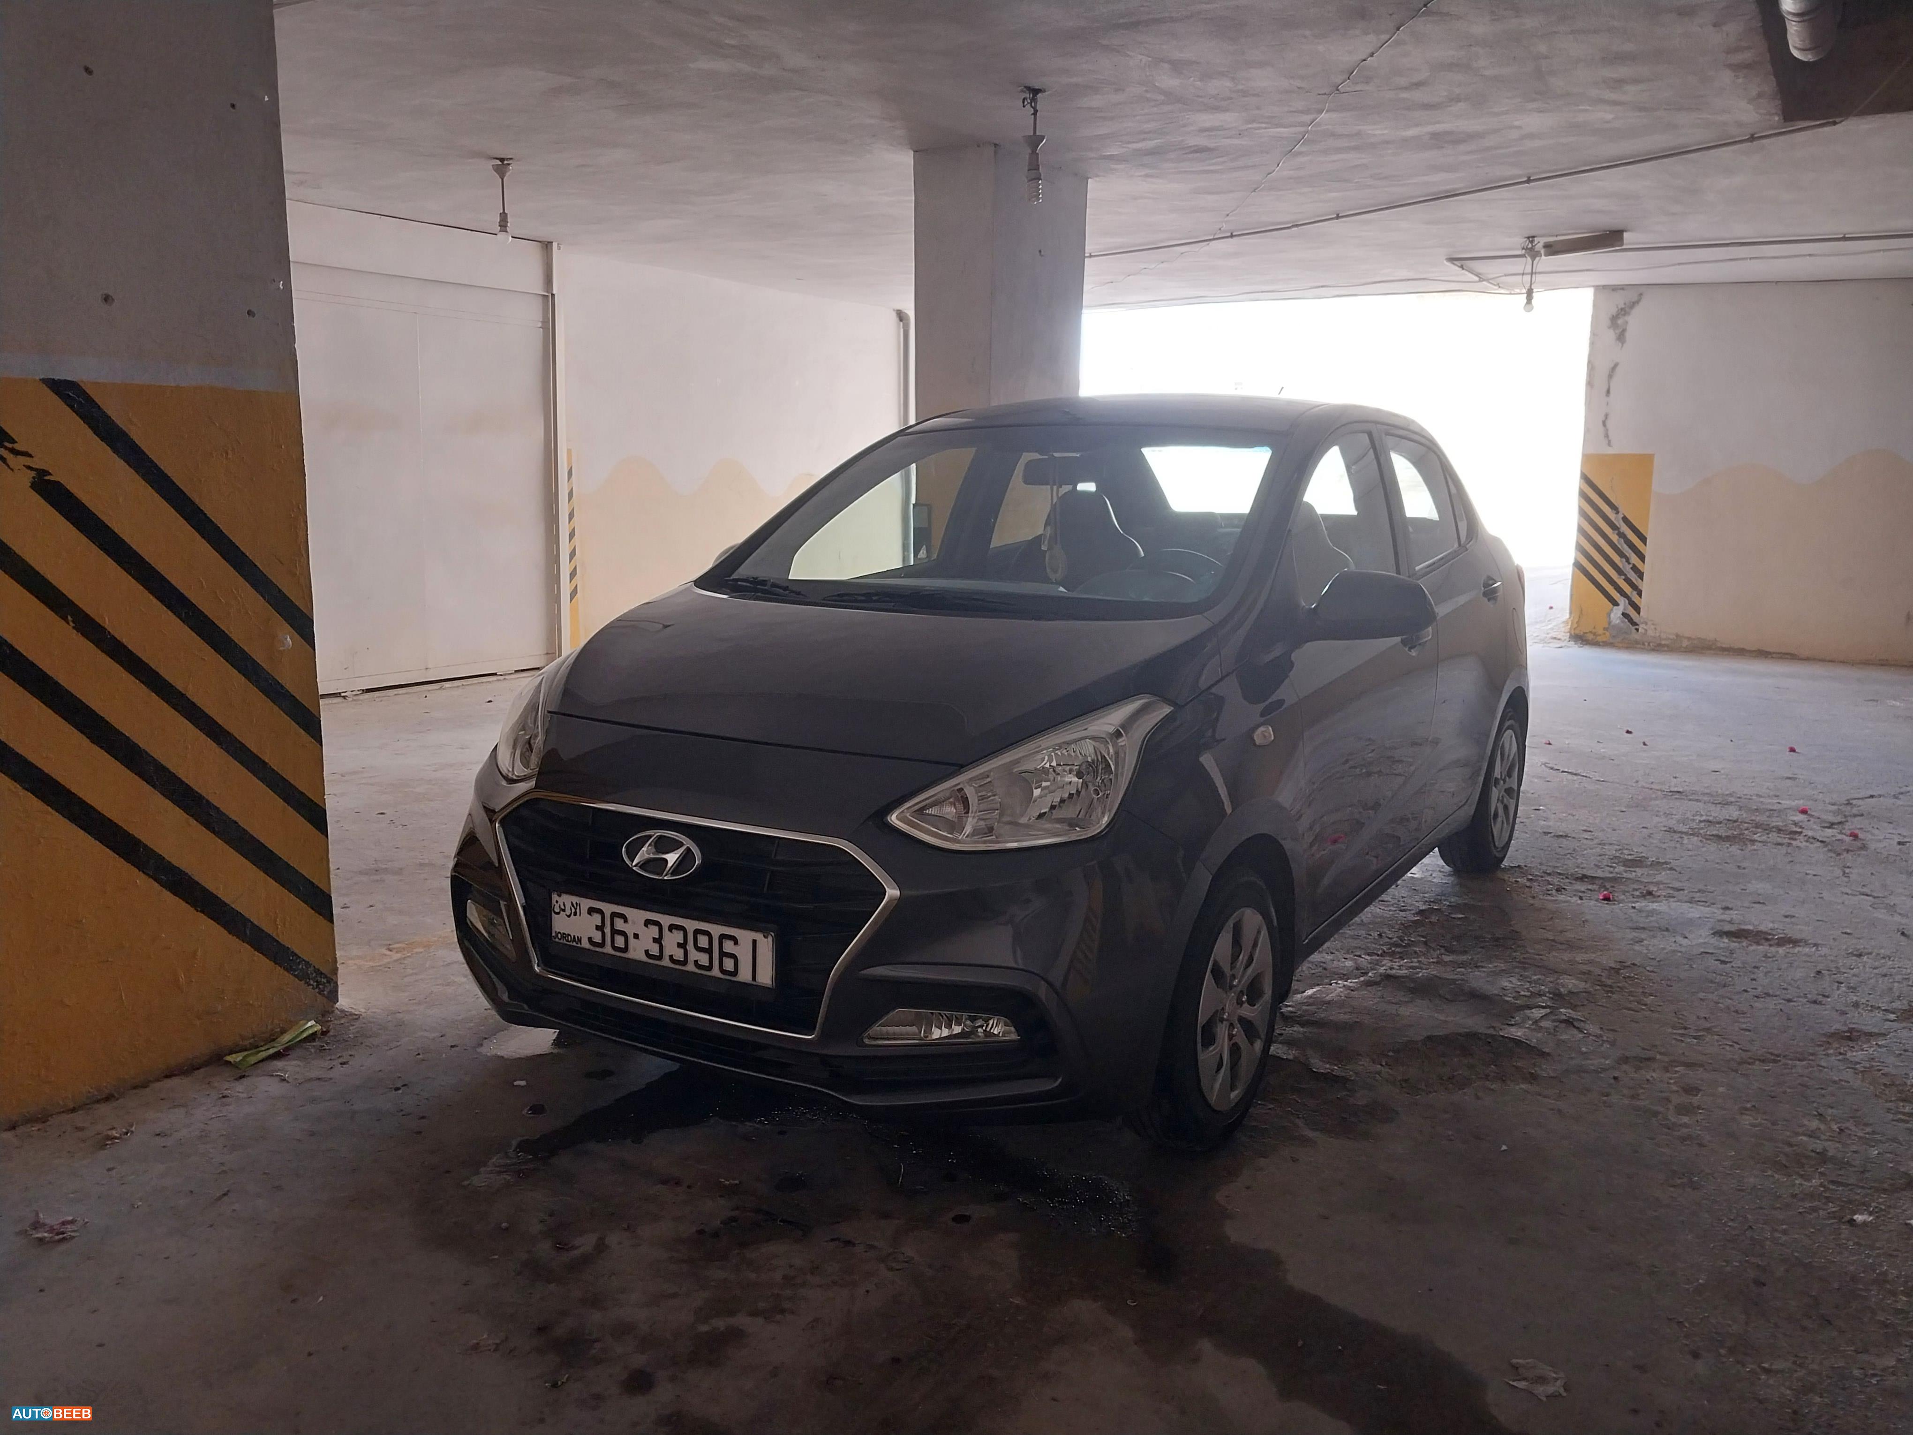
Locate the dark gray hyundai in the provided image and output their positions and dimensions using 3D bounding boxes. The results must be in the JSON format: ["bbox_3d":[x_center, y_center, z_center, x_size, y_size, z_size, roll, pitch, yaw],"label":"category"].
[{"bbox_3d":[0.512,-0.145,4.133,1.740,1.520,3.995,6,11,32],"label":"dark gray hyundai"}]

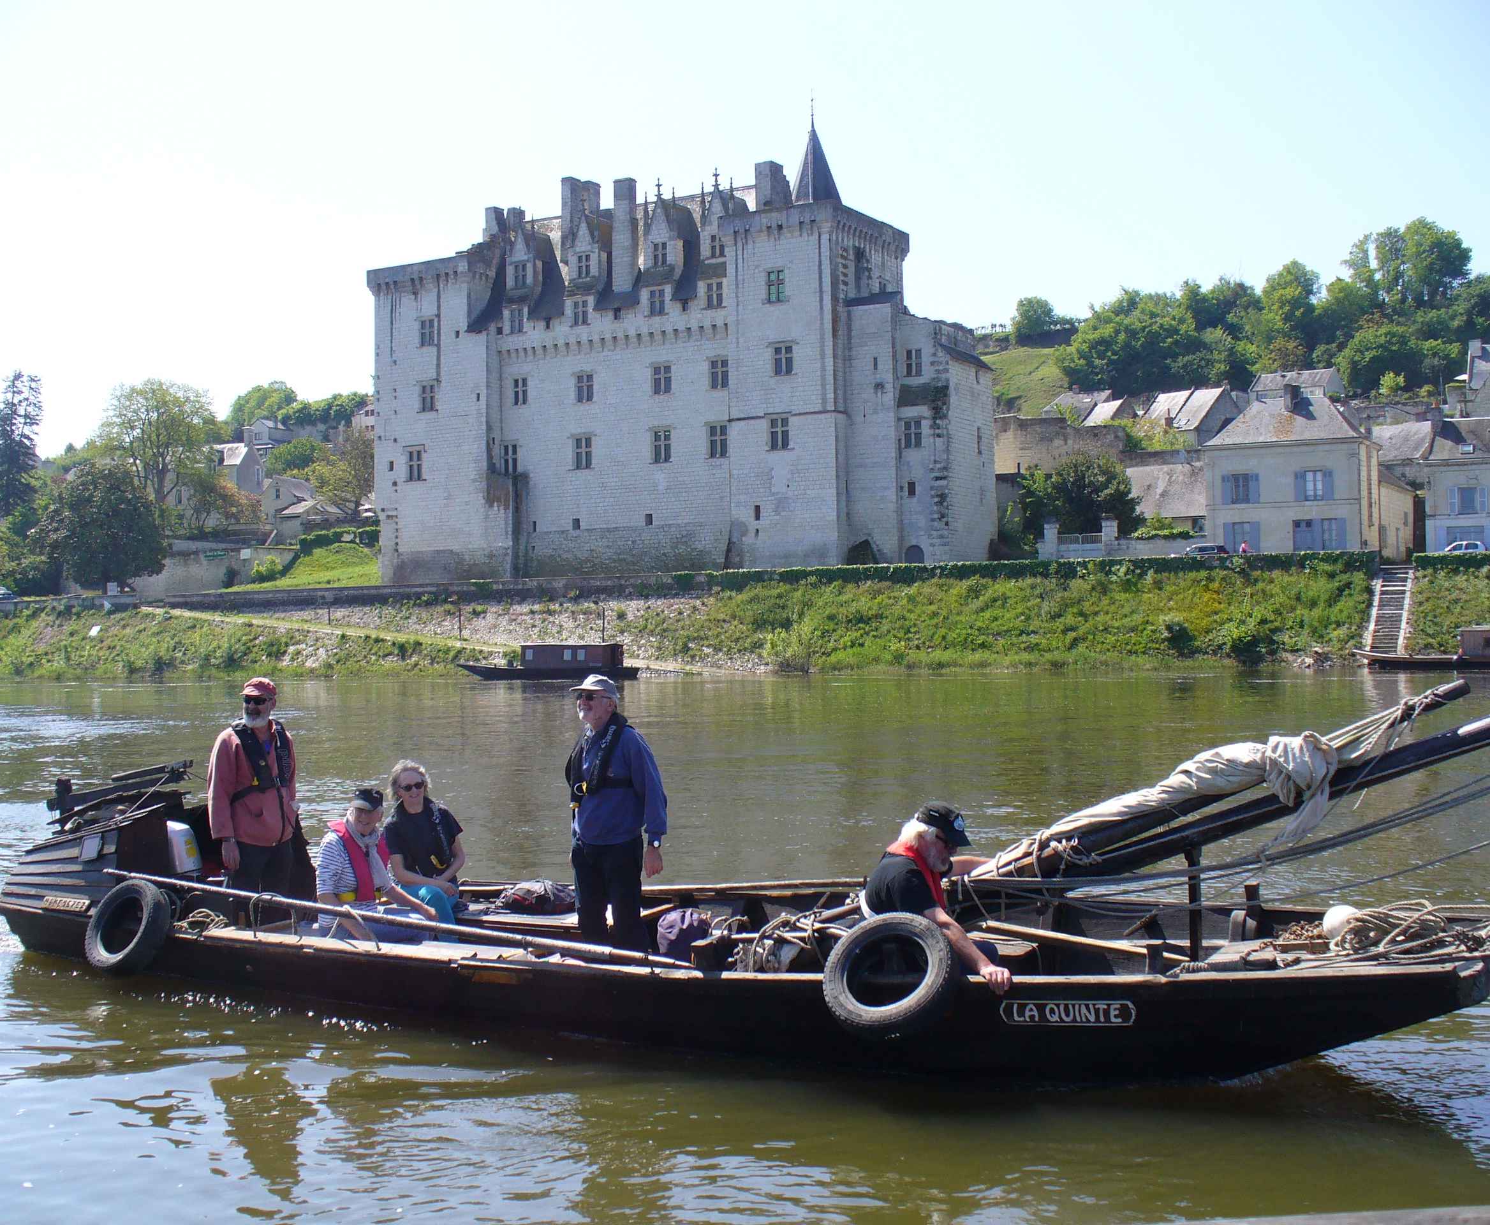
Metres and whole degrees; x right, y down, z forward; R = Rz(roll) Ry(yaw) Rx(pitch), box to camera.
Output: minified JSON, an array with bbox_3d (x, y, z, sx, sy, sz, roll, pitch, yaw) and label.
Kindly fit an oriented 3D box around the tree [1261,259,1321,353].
[{"bbox_3d":[70.880,-39.000,226.590,7.530,13.210,7.150,-1,-1,18],"label":"tree"}]

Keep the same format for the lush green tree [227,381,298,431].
[{"bbox_3d":[-78.738,-32.912,285.000,11.040,9.790,9.940,-1,-1,-15],"label":"lush green tree"}]

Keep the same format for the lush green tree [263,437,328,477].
[{"bbox_3d":[-58.740,-19.440,228.330,8.240,7.000,7.830,-1,-1,-14],"label":"lush green tree"}]

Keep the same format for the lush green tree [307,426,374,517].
[{"bbox_3d":[-42.760,-15.300,190.260,9.700,9.860,9.210,-1,-1,-13],"label":"lush green tree"}]

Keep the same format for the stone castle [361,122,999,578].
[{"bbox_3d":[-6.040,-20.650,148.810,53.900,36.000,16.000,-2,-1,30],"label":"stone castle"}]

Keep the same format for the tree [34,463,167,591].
[{"bbox_3d":[-63.178,-8.124,171.000,12.190,13.120,11.580,-1,-1,-20],"label":"tree"}]

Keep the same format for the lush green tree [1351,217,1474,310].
[{"bbox_3d":[89.400,-46.289,235.000,15.410,13.740,13.100,-1,-1,21],"label":"lush green tree"}]

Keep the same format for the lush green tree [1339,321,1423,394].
[{"bbox_3d":[74.560,-29.510,204.440,9.980,8.650,9.480,-1,-1,20],"label":"lush green tree"}]

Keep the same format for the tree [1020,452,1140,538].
[{"bbox_3d":[24.530,-8.040,127.130,8.550,7.240,8.130,-1,-1,11],"label":"tree"}]

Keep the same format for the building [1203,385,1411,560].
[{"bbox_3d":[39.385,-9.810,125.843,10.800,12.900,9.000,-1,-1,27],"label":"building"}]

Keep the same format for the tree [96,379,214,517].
[{"bbox_3d":[-65.703,-17.887,195.000,12.830,16.530,12.190,-1,-1,-19],"label":"tree"}]

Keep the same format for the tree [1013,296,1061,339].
[{"bbox_3d":[45.827,-46.128,275.000,7.340,7.240,6.970,-1,-1,9],"label":"tree"}]

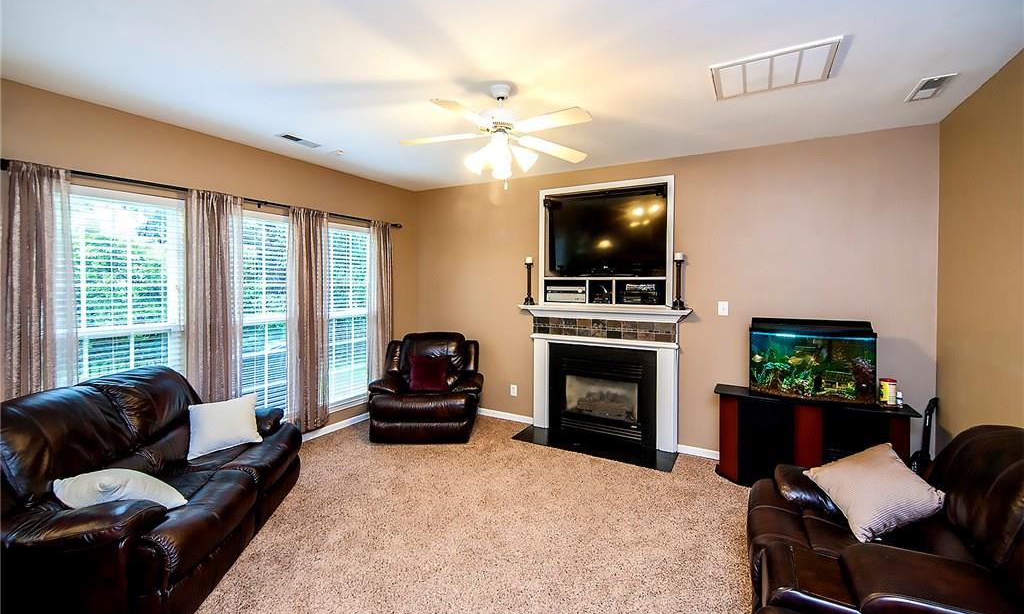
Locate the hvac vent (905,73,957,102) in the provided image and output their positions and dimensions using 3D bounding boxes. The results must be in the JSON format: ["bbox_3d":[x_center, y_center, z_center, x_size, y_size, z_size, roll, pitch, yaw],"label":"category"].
[{"bbox_3d":[2.343,-1.220,2.318,0.145,0.025,0.310,2,4,29],"label":"hvac vent"}]

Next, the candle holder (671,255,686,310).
[{"bbox_3d":[1.457,-0.223,3.614,0.115,0.487,0.115,2,4,29],"label":"candle holder"}]

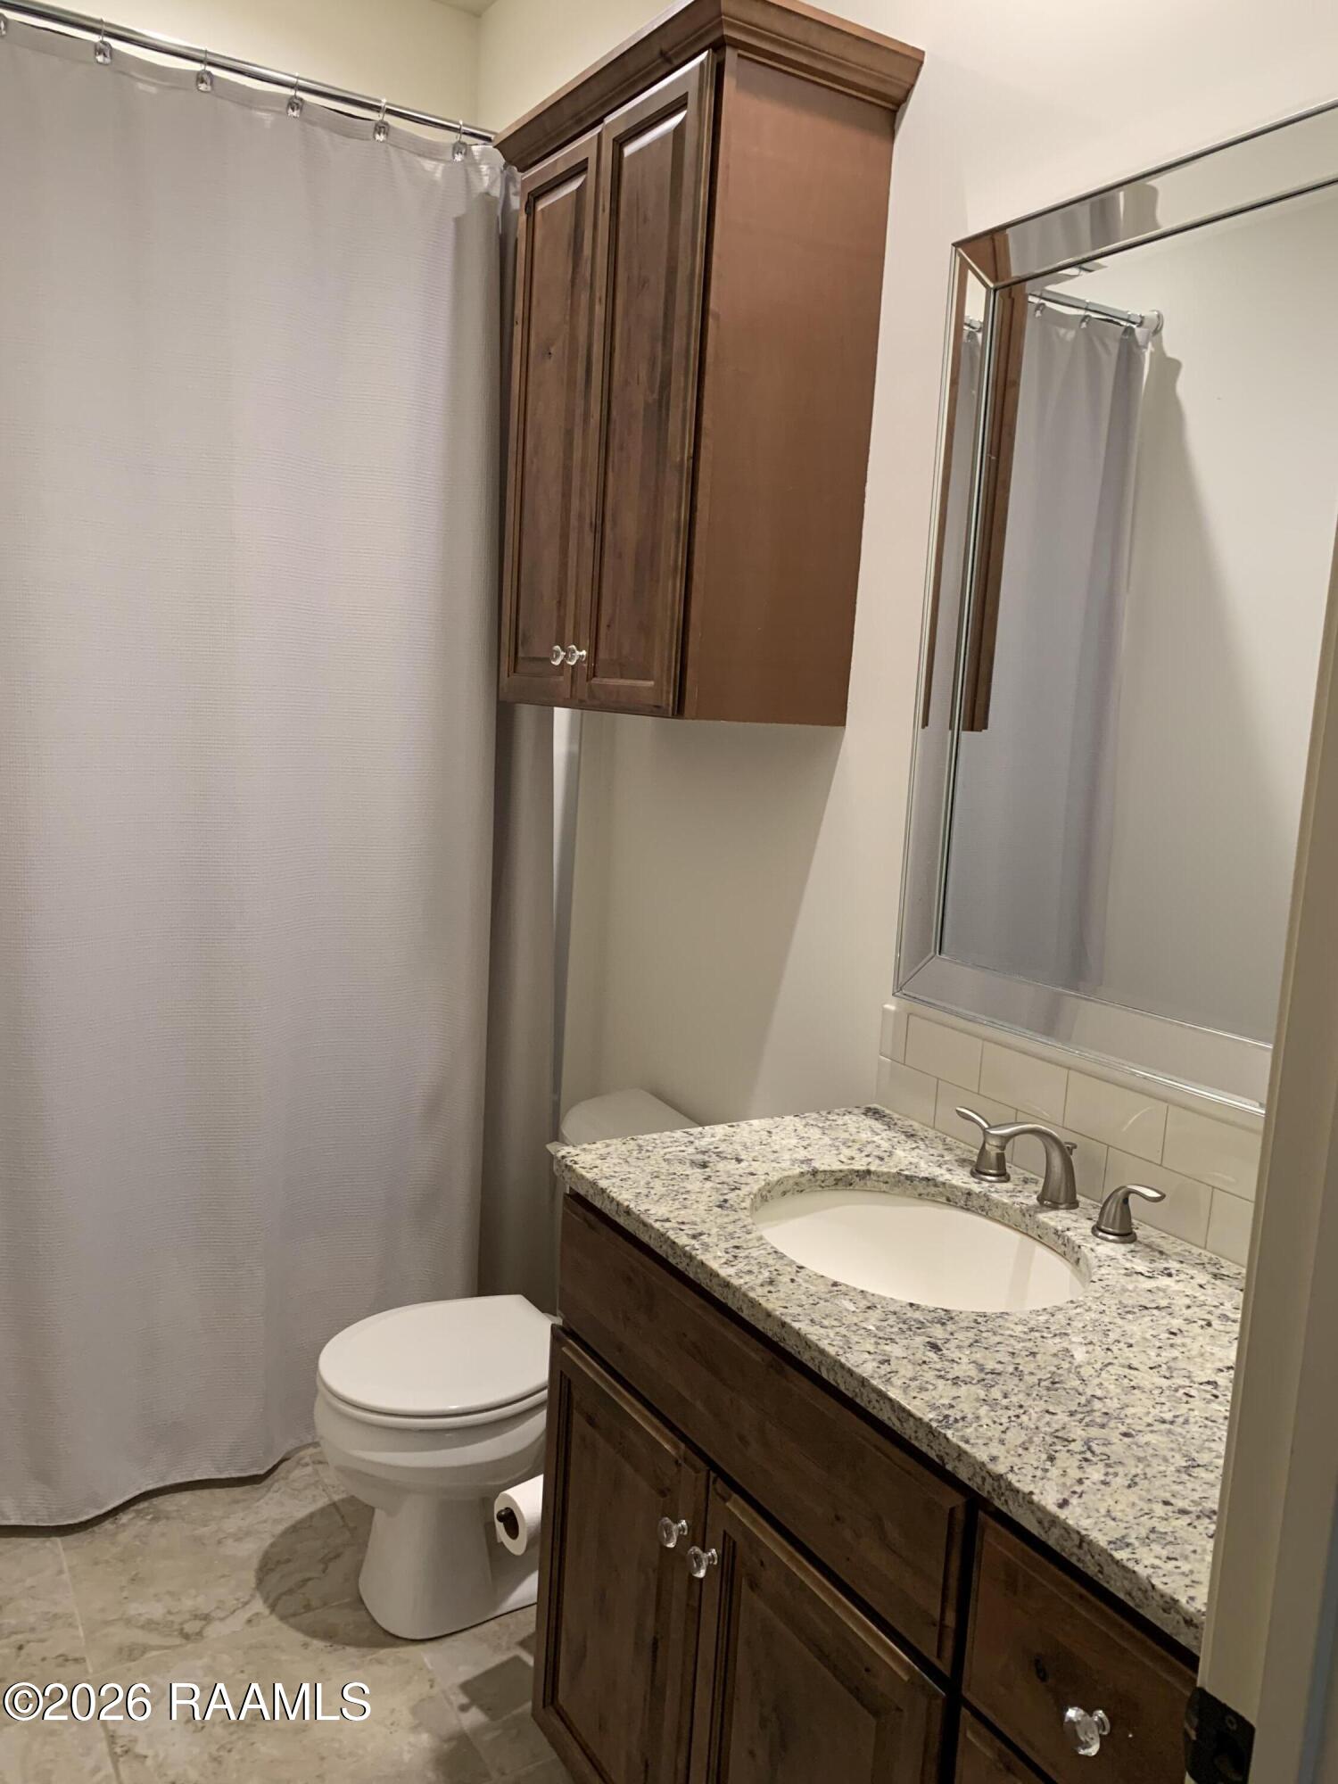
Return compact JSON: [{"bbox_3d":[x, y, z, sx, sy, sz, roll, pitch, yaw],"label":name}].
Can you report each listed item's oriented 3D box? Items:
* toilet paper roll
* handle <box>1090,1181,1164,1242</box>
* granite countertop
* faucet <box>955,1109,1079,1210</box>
[{"bbox_3d":[-0.182,0.885,1.911,0.100,0.085,0.085,-3,10,-39],"label":"toilet paper roll"},{"bbox_3d":[0.540,0.372,1.563,0.051,0.071,0.095,-2,9,-31],"label":"handle"},{"bbox_3d":[0.366,0.430,1.443,0.556,0.030,1.090,-2,9,-31],"label":"granite countertop"},{"bbox_3d":[0.410,0.324,1.710,0.163,0.110,0.204,-2,9,-31],"label":"faucet"}]

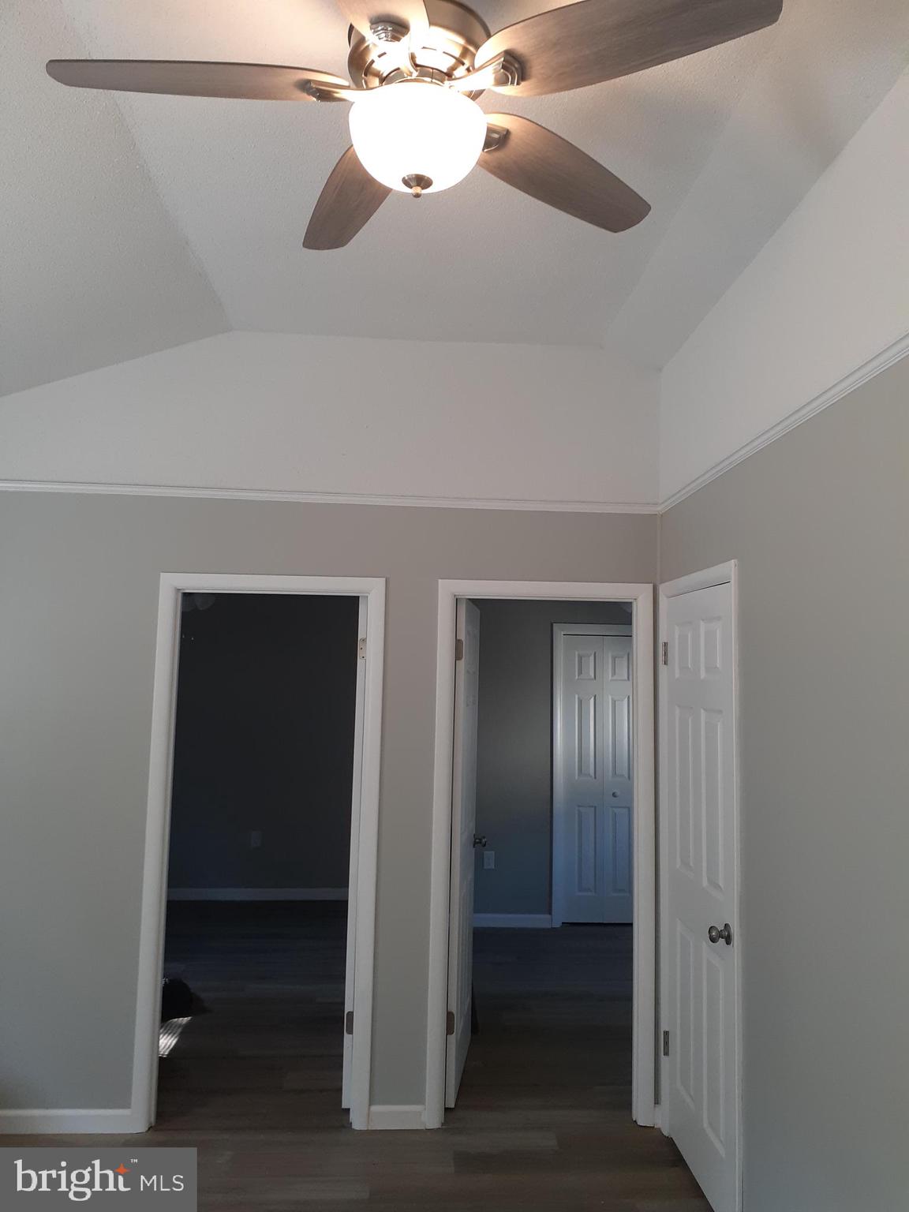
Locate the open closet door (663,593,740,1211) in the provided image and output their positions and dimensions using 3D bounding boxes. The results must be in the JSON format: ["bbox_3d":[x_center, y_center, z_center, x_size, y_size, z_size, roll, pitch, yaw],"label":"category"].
[{"bbox_3d":[0.867,0.958,3.292,0.045,2.033,0.713,1,-5,-4],"label":"open closet door"}]

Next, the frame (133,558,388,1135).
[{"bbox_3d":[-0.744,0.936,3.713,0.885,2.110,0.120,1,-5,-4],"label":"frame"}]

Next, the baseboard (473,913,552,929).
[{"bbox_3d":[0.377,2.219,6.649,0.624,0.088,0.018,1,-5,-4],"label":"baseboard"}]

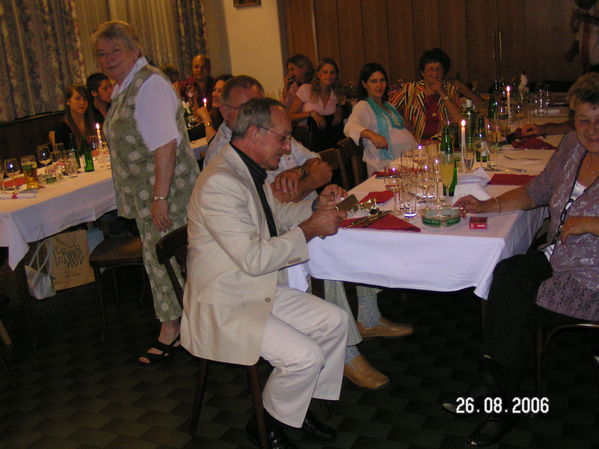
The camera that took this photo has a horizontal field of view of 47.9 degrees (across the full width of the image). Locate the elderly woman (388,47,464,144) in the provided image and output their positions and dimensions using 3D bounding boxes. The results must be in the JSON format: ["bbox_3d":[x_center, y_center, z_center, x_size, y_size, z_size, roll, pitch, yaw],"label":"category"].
[{"bbox_3d":[0.982,-0.570,4.863,0.560,1.330,0.720,-14,17,-29],"label":"elderly woman"}]

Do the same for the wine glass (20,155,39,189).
[{"bbox_3d":[-1.663,-0.328,4.160,0.088,0.194,0.088,-5,15,0],"label":"wine glass"}]

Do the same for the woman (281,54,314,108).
[{"bbox_3d":[-0.029,-0.906,6.341,0.750,1.290,0.500,-5,16,2],"label":"woman"}]

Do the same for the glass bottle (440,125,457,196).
[{"bbox_3d":[0.644,-0.274,2.899,0.067,0.300,0.067,4,18,30],"label":"glass bottle"}]

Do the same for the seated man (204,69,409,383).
[{"bbox_3d":[0.043,-0.027,3.120,0.840,1.320,0.570,3,18,29],"label":"seated man"}]

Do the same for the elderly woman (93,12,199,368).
[{"bbox_3d":[-0.717,-0.155,3.307,0.460,1.640,0.500,-12,17,-25],"label":"elderly woman"}]

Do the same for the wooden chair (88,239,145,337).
[{"bbox_3d":[-0.858,0.172,3.723,0.480,0.820,0.430,1,16,22],"label":"wooden chair"}]

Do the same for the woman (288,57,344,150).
[{"bbox_3d":[0.272,-0.810,5.930,0.520,1.260,0.750,-9,16,-13],"label":"woman"}]

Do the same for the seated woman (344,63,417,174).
[{"bbox_3d":[0.615,-0.363,4.299,0.740,1.290,0.560,9,20,42],"label":"seated woman"}]

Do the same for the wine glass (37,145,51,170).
[{"bbox_3d":[-1.770,-0.458,4.683,0.086,0.190,0.086,-5,15,0],"label":"wine glass"}]

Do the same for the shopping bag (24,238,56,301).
[{"bbox_3d":[-1.667,0.268,4.376,0.180,0.390,0.120,-18,20,-38],"label":"shopping bag"}]

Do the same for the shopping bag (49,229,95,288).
[{"bbox_3d":[-1.552,0.224,4.537,0.270,0.375,0.120,-13,17,-24],"label":"shopping bag"}]

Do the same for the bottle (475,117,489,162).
[{"bbox_3d":[0.999,-0.468,3.694,0.067,0.240,0.067,-5,15,0],"label":"bottle"}]

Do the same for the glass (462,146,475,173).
[{"bbox_3d":[0.803,-0.301,3.196,0.060,0.160,0.060,4,18,30],"label":"glass"}]

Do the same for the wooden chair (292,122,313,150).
[{"bbox_3d":[-0.132,-0.342,5.374,0.480,0.820,0.430,4,17,30],"label":"wooden chair"}]

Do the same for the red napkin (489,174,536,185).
[{"bbox_3d":[0.987,-0.210,3.081,0.220,0.012,0.200,4,18,30],"label":"red napkin"}]

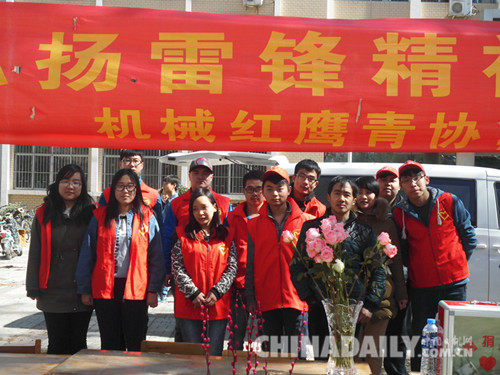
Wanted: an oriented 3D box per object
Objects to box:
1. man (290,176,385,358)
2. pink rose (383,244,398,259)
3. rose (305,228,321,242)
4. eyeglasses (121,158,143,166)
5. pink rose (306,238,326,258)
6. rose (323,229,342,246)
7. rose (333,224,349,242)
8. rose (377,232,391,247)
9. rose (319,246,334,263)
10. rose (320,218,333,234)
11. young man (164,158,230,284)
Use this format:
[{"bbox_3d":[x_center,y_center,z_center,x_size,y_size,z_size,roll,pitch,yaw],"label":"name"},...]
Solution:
[{"bbox_3d":[0.540,0.785,4.450,0.570,1.700,0.320,2,1,3],"label":"man"},{"bbox_3d":[0.558,0.253,2.800,0.056,0.056,0.057,-48,0,-44],"label":"pink rose"},{"bbox_3d":[0.248,0.190,2.800,0.058,0.055,0.056,-9,6,0],"label":"rose"},{"bbox_3d":[-0.865,-0.184,5.200,0.145,0.045,0.140,5,-5,-8],"label":"eyeglasses"},{"bbox_3d":[0.264,0.241,2.800,0.072,0.070,0.066,-6,15,0],"label":"pink rose"},{"bbox_3d":[0.323,0.197,2.790,0.066,0.064,0.066,0,27,0],"label":"rose"},{"bbox_3d":[0.362,0.184,2.830,0.063,0.065,0.063,16,21,0],"label":"rose"},{"bbox_3d":[0.534,0.206,2.820,0.055,0.055,0.055,18,15,0],"label":"rose"},{"bbox_3d":[0.303,0.262,2.770,0.058,0.057,0.058,4,41,0],"label":"rose"},{"bbox_3d":[0.303,0.154,2.800,0.050,0.060,0.050,2,1,0],"label":"rose"},{"bbox_3d":[-0.389,0.657,5.350,0.530,1.767,0.320,0,0,-5],"label":"young man"}]

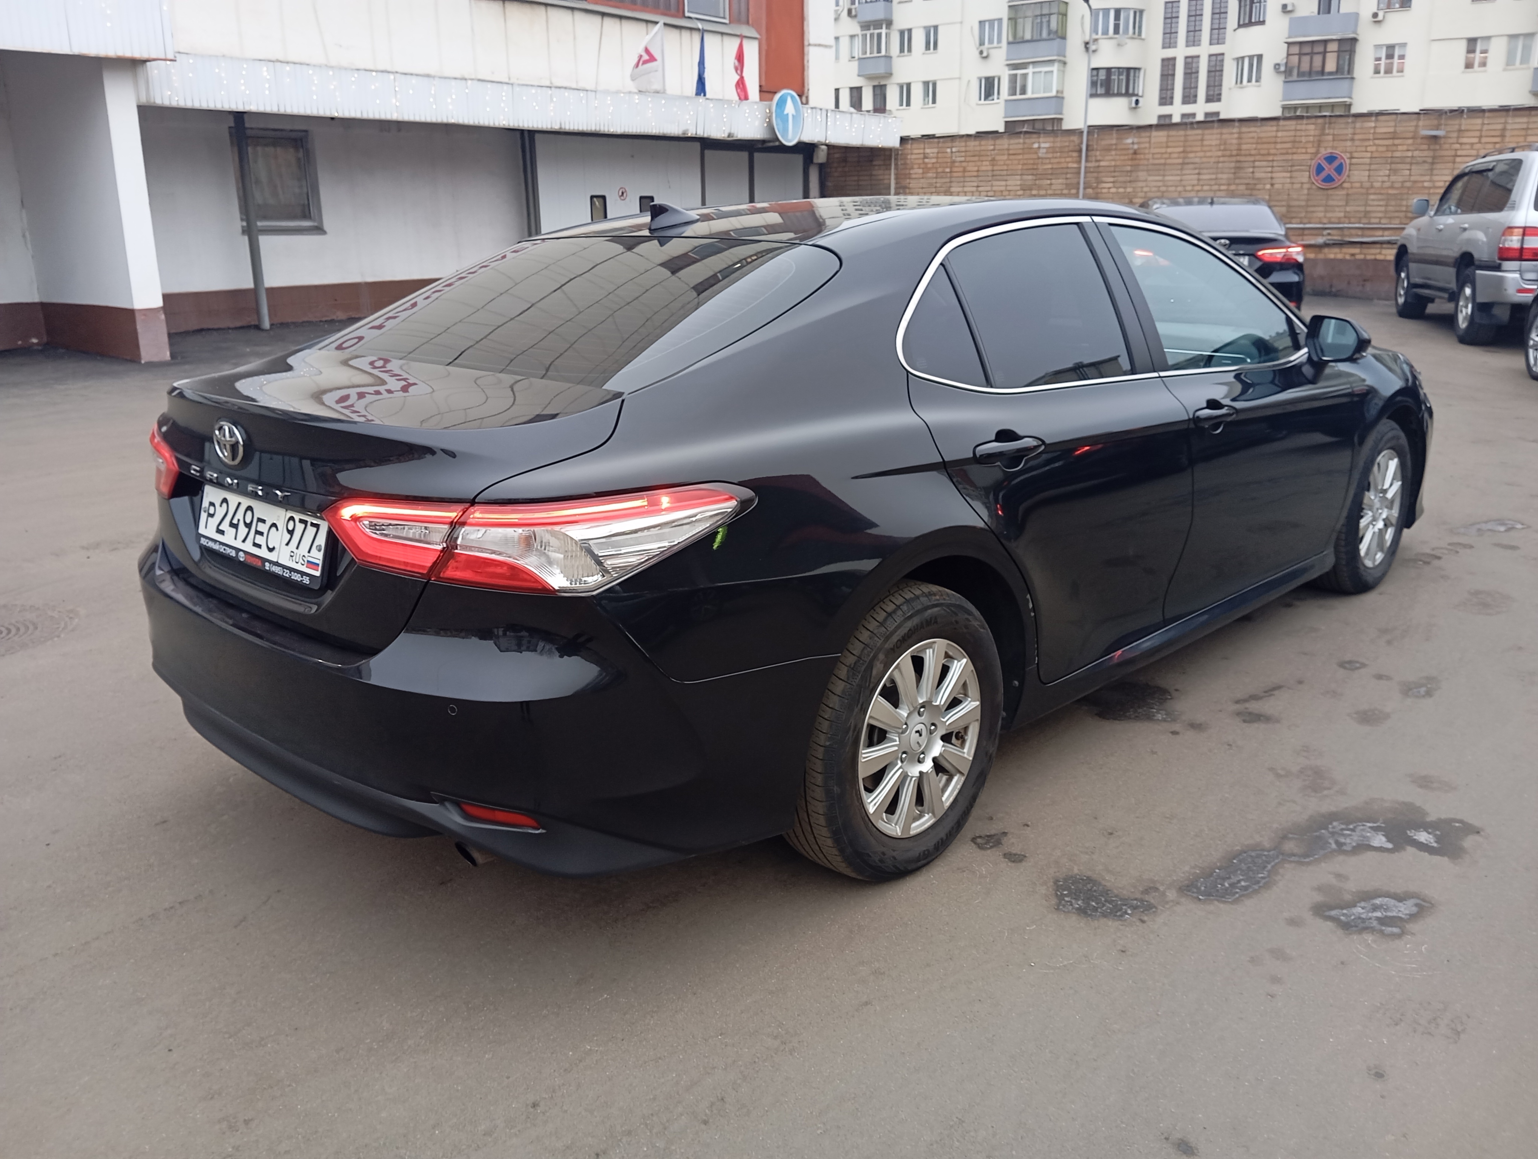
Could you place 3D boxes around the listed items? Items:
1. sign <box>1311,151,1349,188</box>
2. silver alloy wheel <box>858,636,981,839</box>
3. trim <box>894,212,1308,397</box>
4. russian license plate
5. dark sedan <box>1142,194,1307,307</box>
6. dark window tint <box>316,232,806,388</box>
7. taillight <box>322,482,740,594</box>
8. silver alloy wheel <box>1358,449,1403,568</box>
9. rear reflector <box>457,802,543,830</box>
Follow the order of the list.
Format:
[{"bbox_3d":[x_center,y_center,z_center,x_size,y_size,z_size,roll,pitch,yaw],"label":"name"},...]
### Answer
[{"bbox_3d":[8.913,-6.510,19.800,0.550,0.550,0.030,5,17,21],"label":"sign"},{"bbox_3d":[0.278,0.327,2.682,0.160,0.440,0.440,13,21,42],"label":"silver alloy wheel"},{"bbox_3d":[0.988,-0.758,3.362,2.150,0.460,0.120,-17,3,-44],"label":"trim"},{"bbox_3d":[-0.990,-0.093,2.419,0.525,0.124,0.020,13,6,42],"label":"russian license plate"},{"bbox_3d":[5.160,-3.770,15.050,1.840,1.450,4.880,2,16,12],"label":"dark sedan"},{"bbox_3d":[-0.469,-0.639,2.850,1.240,0.120,0.680,13,45,42],"label":"dark window tint"},{"bbox_3d":[-0.416,-0.105,2.157,0.600,0.150,0.460,13,21,42],"label":"taillight"},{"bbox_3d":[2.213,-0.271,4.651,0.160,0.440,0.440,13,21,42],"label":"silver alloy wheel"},{"bbox_3d":[-0.457,0.392,2.097,0.165,0.032,0.032,6,17,23],"label":"rear reflector"}]

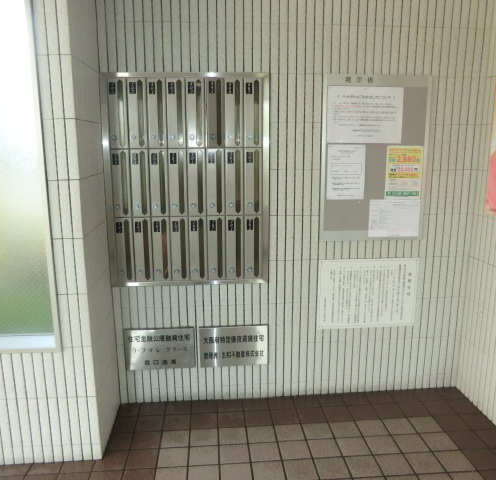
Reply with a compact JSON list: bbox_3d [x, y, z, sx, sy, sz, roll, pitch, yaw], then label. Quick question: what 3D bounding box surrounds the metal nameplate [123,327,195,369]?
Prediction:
[{"bbox_3d":[-0.505,0.628,2.566,0.397,0.247,0.015,-1,10,-4],"label":"metal nameplate"}]

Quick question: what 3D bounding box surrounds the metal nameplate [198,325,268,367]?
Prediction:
[{"bbox_3d":[-0.079,0.621,2.599,0.399,0.246,0.015,-1,10,-4],"label":"metal nameplate"}]

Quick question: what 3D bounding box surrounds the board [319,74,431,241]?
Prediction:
[{"bbox_3d":[0.703,-0.442,2.472,0.606,0.903,0.025,-1,10,-4],"label":"board"}]

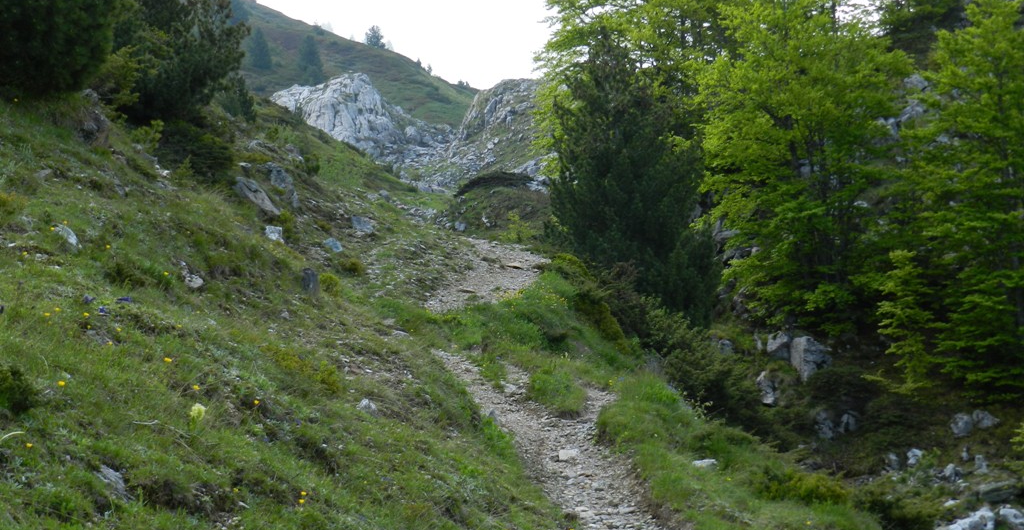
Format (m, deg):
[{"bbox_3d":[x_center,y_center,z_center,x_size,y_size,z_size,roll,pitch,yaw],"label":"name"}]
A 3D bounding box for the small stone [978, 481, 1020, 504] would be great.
[{"bbox_3d":[5.816,2.714,24.000,0.501,0.244,0.376,-1,-5,13],"label":"small stone"}]

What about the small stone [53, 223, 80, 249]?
[{"bbox_3d":[-2.370,-0.152,10.700,0.144,0.132,0.119,1,-5,-13],"label":"small stone"}]

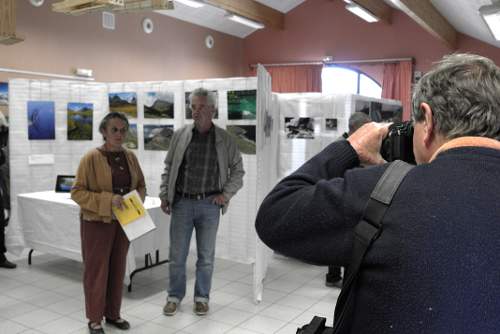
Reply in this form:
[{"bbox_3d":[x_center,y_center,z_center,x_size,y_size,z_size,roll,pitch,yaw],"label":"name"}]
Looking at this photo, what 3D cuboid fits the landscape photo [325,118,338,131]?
[{"bbox_3d":[1.200,-0.616,7.321,0.180,0.165,0.020,4,6,31],"label":"landscape photo"}]

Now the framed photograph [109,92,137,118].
[{"bbox_3d":[-1.607,-0.773,6.335,0.470,0.308,0.020,4,6,31],"label":"framed photograph"}]

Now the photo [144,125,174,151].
[{"bbox_3d":[-1.099,-0.353,6.055,0.470,0.308,0.020,4,6,31],"label":"photo"}]

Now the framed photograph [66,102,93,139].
[{"bbox_3d":[-2.186,-0.582,6.461,0.318,0.470,0.020,-1,5,-23],"label":"framed photograph"}]

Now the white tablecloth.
[{"bbox_3d":[-1.540,0.640,5.140,1.550,0.655,0.880,4,6,31],"label":"white tablecloth"}]

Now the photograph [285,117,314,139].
[{"bbox_3d":[0.754,-0.584,7.596,0.480,0.315,0.020,4,6,31],"label":"photograph"}]

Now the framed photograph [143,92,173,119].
[{"bbox_3d":[-1.095,-0.739,6.025,0.470,0.308,0.020,4,6,31],"label":"framed photograph"}]

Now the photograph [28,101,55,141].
[{"bbox_3d":[-2.610,-0.577,6.280,0.315,0.470,0.020,-1,5,-23],"label":"photograph"}]

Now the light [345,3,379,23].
[{"bbox_3d":[2.171,-2.959,9.599,0.230,0.100,1.360,4,6,31],"label":"light"}]

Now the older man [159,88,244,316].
[{"bbox_3d":[-0.394,0.272,4.060,0.660,1.783,0.370,1,5,0],"label":"older man"}]

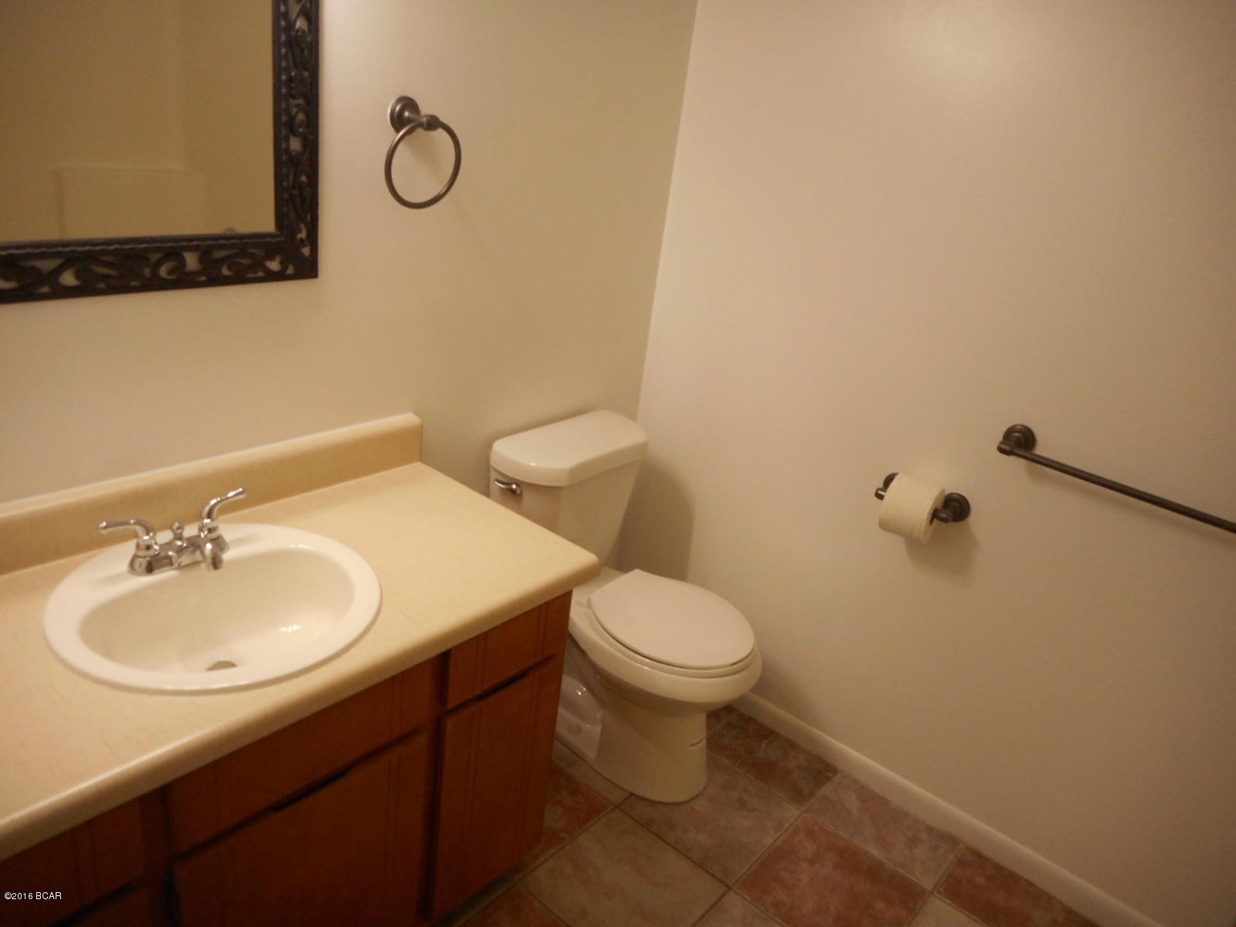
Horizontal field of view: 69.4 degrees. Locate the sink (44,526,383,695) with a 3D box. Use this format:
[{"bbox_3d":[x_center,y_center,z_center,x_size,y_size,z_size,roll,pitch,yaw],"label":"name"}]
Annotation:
[{"bbox_3d":[-0.628,0.283,1.433,0.485,0.185,0.475,24,28,34],"label":"sink"}]

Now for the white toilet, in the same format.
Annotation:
[{"bbox_3d":[0.032,0.388,2.232,0.707,0.797,0.452,24,28,34],"label":"white toilet"}]

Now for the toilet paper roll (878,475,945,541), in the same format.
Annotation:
[{"bbox_3d":[0.674,0.105,2.039,0.104,0.126,0.126,24,28,34],"label":"toilet paper roll"}]

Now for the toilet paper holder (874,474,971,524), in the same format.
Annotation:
[{"bbox_3d":[0.691,0.089,2.055,0.205,0.072,0.084,24,28,34],"label":"toilet paper holder"}]

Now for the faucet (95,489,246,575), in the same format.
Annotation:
[{"bbox_3d":[-0.679,0.129,1.431,0.165,0.098,0.228,24,28,34],"label":"faucet"}]

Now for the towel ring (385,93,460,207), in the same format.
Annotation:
[{"bbox_3d":[-0.380,-0.581,1.675,0.079,0.197,0.170,24,28,34],"label":"towel ring"}]

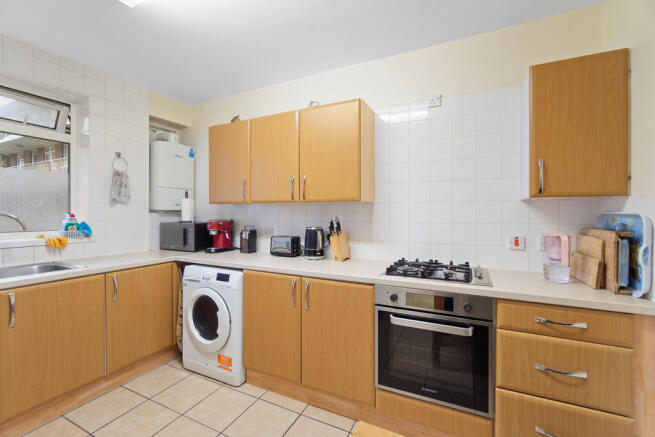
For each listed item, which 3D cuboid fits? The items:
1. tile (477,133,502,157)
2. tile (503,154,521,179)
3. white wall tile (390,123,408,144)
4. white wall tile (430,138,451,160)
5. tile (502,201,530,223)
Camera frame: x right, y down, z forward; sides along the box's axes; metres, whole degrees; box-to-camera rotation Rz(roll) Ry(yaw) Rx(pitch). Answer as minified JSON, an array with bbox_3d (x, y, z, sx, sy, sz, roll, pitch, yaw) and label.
[{"bbox_3d":[1.116,-0.500,1.874,0.150,0.150,0.010,0,1,25],"label":"tile"},{"bbox_3d":[1.234,-0.346,1.793,0.149,0.150,0.009,0,0,26],"label":"tile"},{"bbox_3d":[0.560,-0.647,2.107,0.150,0.150,0.010,0,0,26],"label":"white wall tile"},{"bbox_3d":[0.829,-0.495,1.978,0.150,0.150,0.010,0,0,26],"label":"white wall tile"},{"bbox_3d":[1.240,-0.044,1.800,0.150,0.150,0.010,0,0,26],"label":"tile"}]

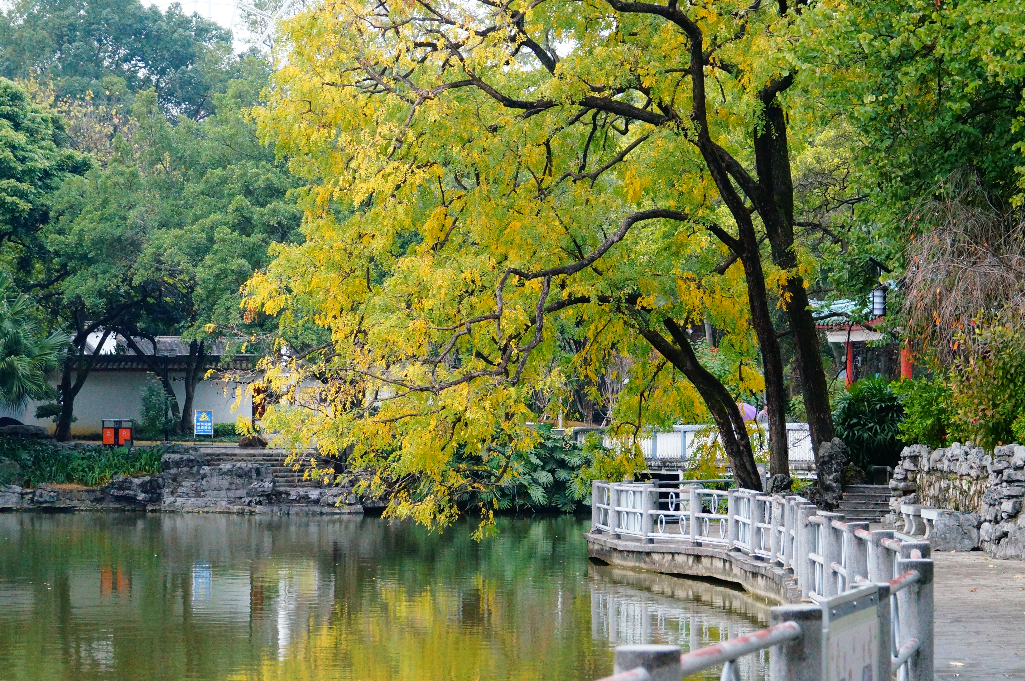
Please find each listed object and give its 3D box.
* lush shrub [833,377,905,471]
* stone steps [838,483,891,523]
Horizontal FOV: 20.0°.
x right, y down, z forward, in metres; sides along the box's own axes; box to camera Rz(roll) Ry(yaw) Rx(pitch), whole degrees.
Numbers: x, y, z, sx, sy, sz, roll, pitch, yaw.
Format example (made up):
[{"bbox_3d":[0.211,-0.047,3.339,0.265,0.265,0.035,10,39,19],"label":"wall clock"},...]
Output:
[{"bbox_3d":[7.967,1.931,64.800,1.750,2.200,1.700,0,-2,0],"label":"lush shrub"},{"bbox_3d":[7.435,3.460,61.300,1.350,0.780,1.400,-1,-2,21],"label":"stone steps"}]

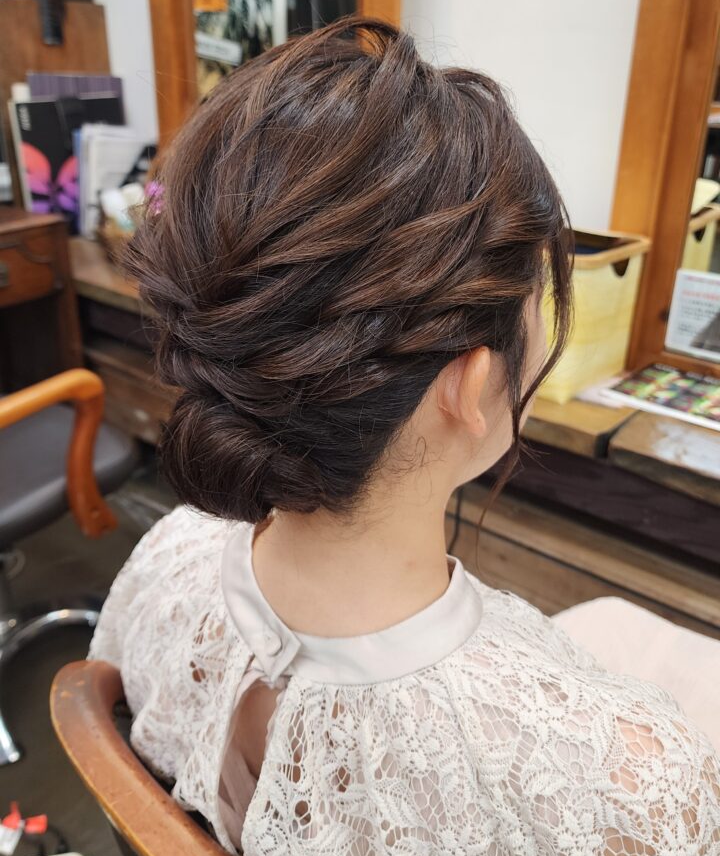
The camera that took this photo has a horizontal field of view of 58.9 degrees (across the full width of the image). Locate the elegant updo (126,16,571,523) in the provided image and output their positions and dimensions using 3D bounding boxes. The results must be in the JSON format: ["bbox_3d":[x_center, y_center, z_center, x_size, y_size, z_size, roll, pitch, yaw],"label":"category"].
[{"bbox_3d":[0.003,-0.086,0.390,0.260,0.270,0.205,-17,27,-42],"label":"elegant updo"}]

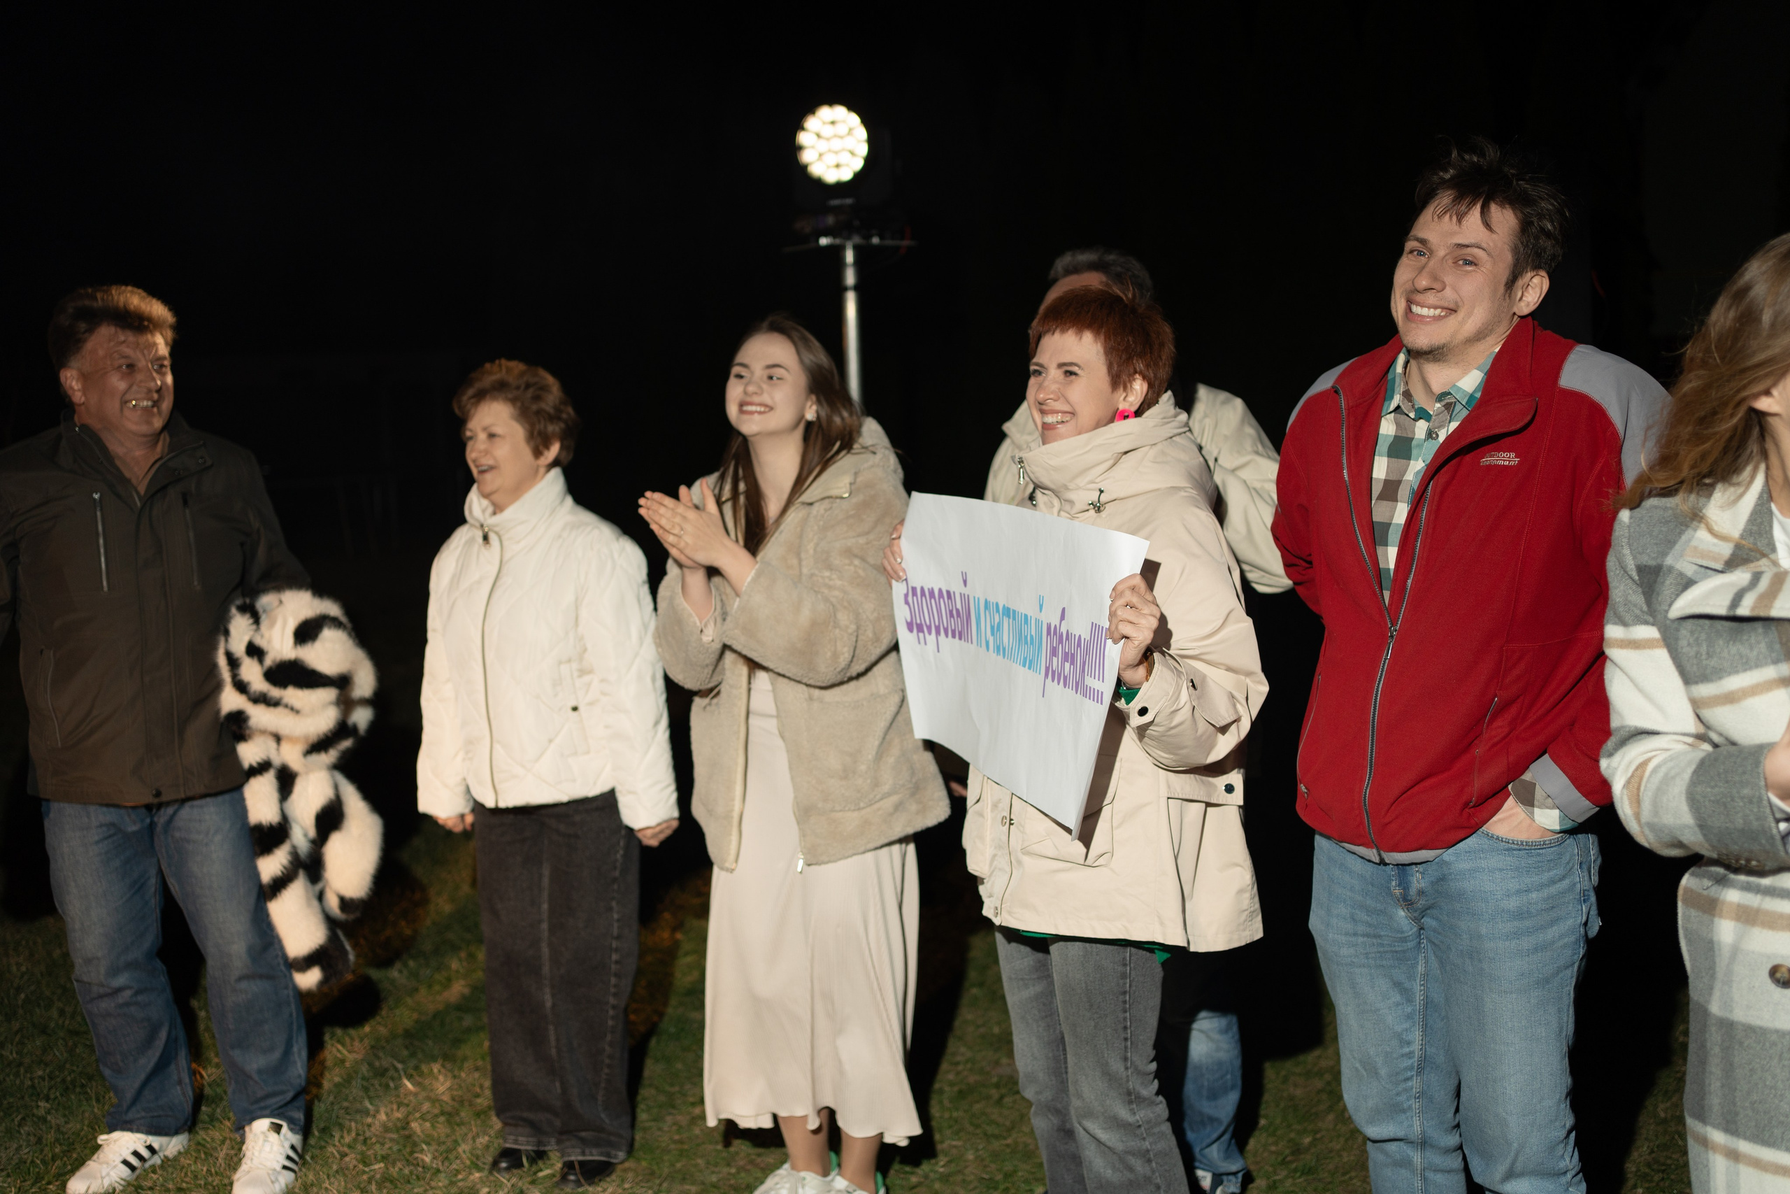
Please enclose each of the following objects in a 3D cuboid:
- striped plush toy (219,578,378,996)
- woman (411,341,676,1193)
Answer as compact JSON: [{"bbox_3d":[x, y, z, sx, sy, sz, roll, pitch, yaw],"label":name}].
[{"bbox_3d":[-1.170,0.379,3.430,0.330,0.770,0.280,-3,6,-9],"label":"striped plush toy"},{"bbox_3d":[-0.687,0.345,3.400,0.560,1.610,0.360,1,6,28],"label":"woman"}]

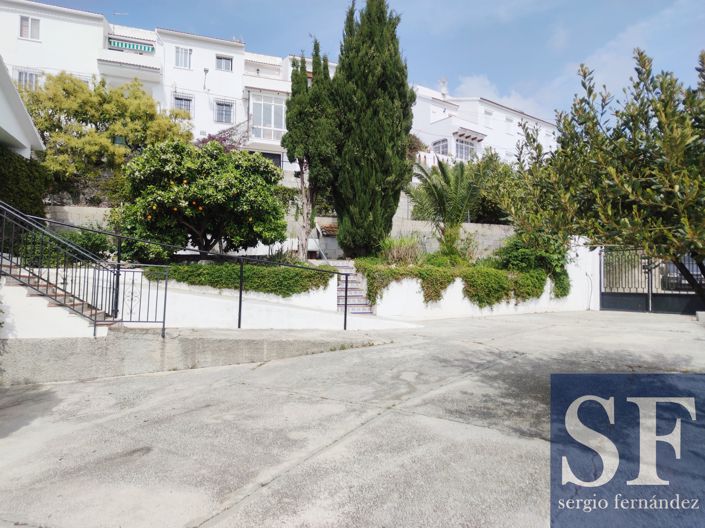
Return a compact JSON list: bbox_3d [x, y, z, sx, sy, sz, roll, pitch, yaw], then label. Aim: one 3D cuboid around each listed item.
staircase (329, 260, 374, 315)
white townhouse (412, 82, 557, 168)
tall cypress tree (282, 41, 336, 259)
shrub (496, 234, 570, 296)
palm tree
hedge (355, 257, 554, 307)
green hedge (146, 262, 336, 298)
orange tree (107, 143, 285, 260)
[{"bbox_3d":[-0.205,0.596,12.989,1.100,1.450,2.200,1,-1,-16],"label":"staircase"},{"bbox_3d":[11.288,-11.182,42.288,13.000,7.200,8.500,2,-2,-37],"label":"white townhouse"},{"bbox_3d":[-1.243,-3.412,14.287,1.450,6.300,1.450,1,-1,-18],"label":"tall cypress tree"},{"bbox_3d":[5.299,0.099,14.203,1.900,1.750,1.500,1,-1,-18],"label":"shrub"},{"bbox_3d":[2.853,-1.606,15.244,2.100,2.800,2.100,0,-1,0],"label":"palm tree"},{"bbox_3d":[2.826,0.522,13.492,5.500,1.250,1.000,1,-1,-19],"label":"hedge"},{"bbox_3d":[-2.473,0.415,11.643,4.200,0.850,0.750,1,-1,-17],"label":"green hedge"},{"bbox_3d":[-3.968,-1.523,12.640,4.100,2.900,3.700,1,-1,-18],"label":"orange tree"}]

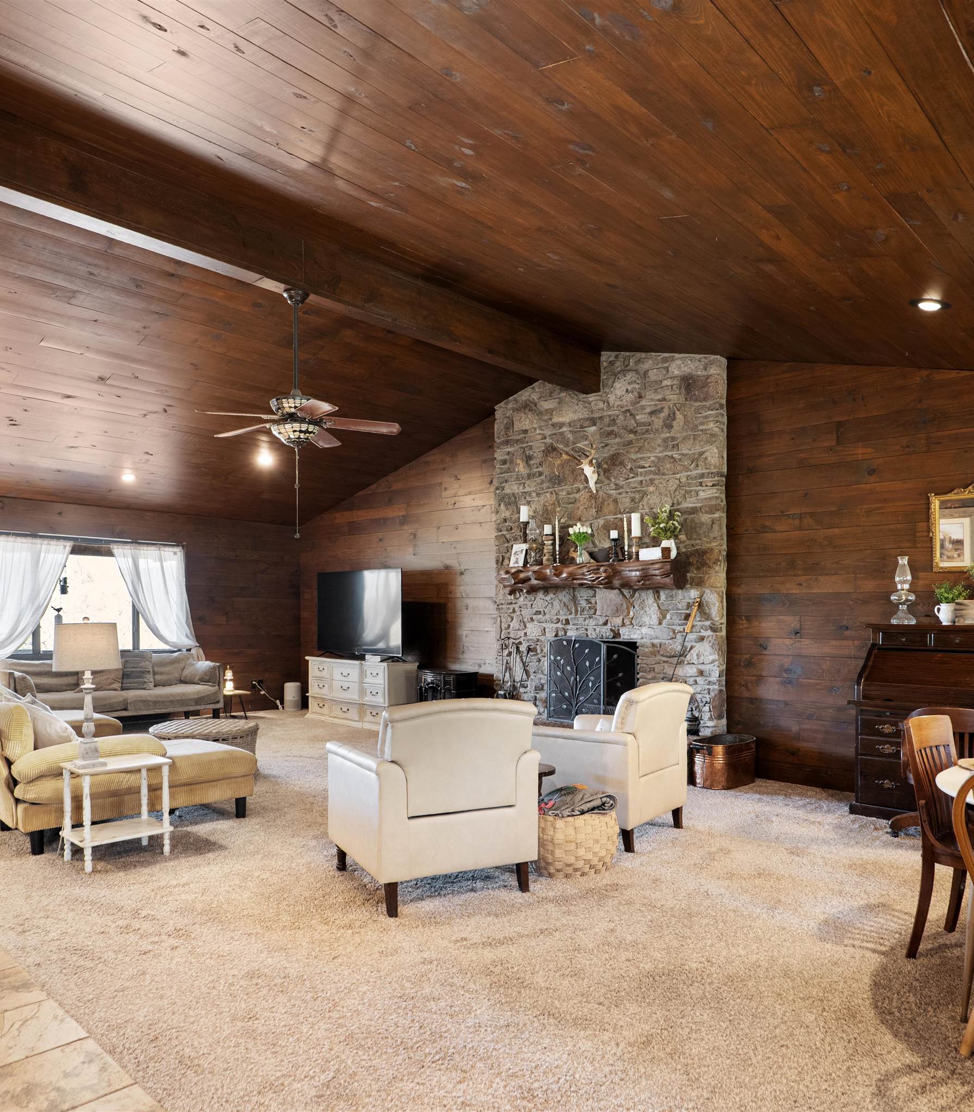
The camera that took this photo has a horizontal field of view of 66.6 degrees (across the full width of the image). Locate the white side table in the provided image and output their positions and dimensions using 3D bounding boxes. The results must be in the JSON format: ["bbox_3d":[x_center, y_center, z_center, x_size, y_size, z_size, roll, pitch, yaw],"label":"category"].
[{"bbox_3d":[-1.925,1.334,3.897,0.437,0.498,0.315,4,-6,-43],"label":"white side table"}]

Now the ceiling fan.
[{"bbox_3d":[-1.213,-0.918,4.743,1.320,1.585,1.320,5,-6,-45],"label":"ceiling fan"}]

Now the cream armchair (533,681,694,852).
[{"bbox_3d":[0.695,1.196,4.539,0.812,0.904,0.762,-3,-6,40],"label":"cream armchair"}]

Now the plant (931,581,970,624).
[{"bbox_3d":[3.091,0.318,4.946,0.223,0.287,0.213,-4,-6,43],"label":"plant"}]

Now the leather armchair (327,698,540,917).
[{"bbox_3d":[-0.278,1.124,3.674,0.792,0.904,0.812,3,-5,-28],"label":"leather armchair"}]

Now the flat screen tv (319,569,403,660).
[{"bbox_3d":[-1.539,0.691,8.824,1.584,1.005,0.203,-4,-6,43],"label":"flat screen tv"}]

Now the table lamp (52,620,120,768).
[{"bbox_3d":[-2.057,0.707,3.862,0.350,0.746,0.350,4,-6,-43],"label":"table lamp"}]

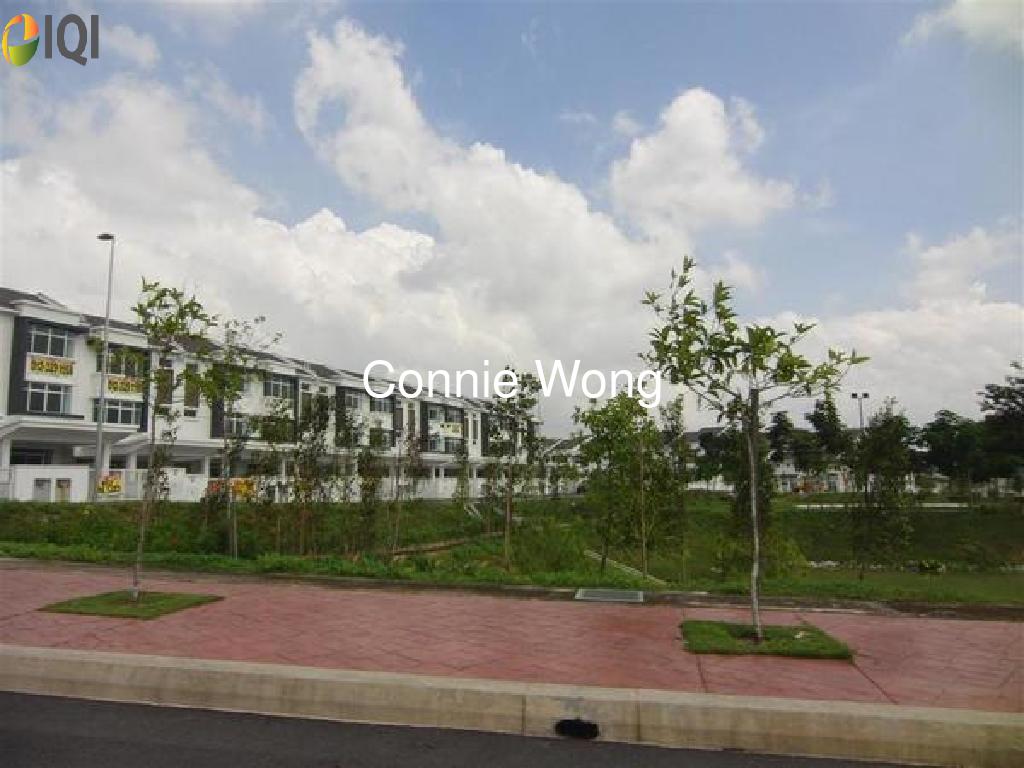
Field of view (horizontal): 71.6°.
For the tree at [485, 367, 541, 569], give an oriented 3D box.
[{"bbox_3d":[0.016,1.172,10.180,0.803,2.876,0.750,0,-7,0],"label":"tree"}]

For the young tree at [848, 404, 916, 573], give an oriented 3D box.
[{"bbox_3d":[5.516,1.528,10.600,0.985,2.632,0.985,1,-6,0],"label":"young tree"}]

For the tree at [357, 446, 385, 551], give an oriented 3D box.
[{"bbox_3d":[-2.434,1.958,12.300,0.520,1.884,0.520,1,-6,0],"label":"tree"}]

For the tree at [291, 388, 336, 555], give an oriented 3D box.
[{"bbox_3d":[-3.338,1.478,12.000,0.744,2.818,0.744,1,-6,0],"label":"tree"}]

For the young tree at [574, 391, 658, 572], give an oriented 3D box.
[{"bbox_3d":[1.416,1.317,9.630,1.166,2.472,1.050,0,-7,0],"label":"young tree"}]

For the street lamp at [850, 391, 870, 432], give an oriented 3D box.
[{"bbox_3d":[32.396,5.126,66.000,1.859,9.087,0.500,-2,-7,26],"label":"street lamp"}]

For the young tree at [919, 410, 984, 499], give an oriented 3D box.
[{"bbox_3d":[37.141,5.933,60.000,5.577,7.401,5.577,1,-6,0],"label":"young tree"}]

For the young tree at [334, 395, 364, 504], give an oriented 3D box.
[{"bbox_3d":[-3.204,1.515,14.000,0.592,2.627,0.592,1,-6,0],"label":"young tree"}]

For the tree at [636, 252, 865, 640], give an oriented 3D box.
[{"bbox_3d":[1.918,0.468,5.801,1.723,3.110,1.500,0,-7,0],"label":"tree"}]

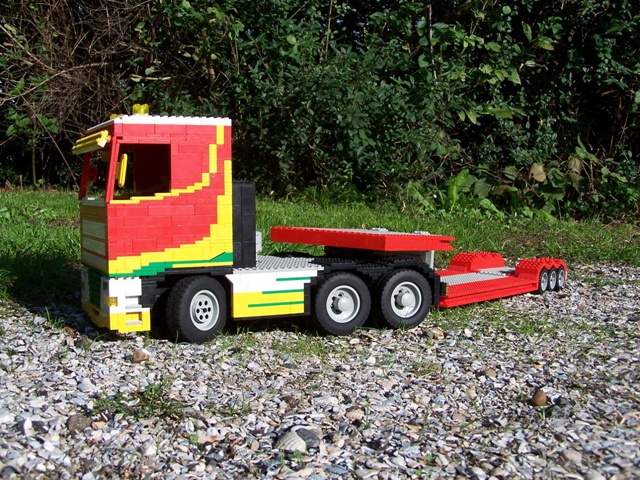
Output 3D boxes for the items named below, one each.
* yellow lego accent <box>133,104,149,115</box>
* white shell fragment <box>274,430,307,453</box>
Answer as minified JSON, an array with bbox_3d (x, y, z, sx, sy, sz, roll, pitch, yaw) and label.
[{"bbox_3d":[-0.176,-0.128,0.783,0.016,0.011,0.009,-2,5,-27],"label":"yellow lego accent"},{"bbox_3d":[-0.018,0.126,0.497,0.021,0.010,0.018,0,4,0],"label":"white shell fragment"}]

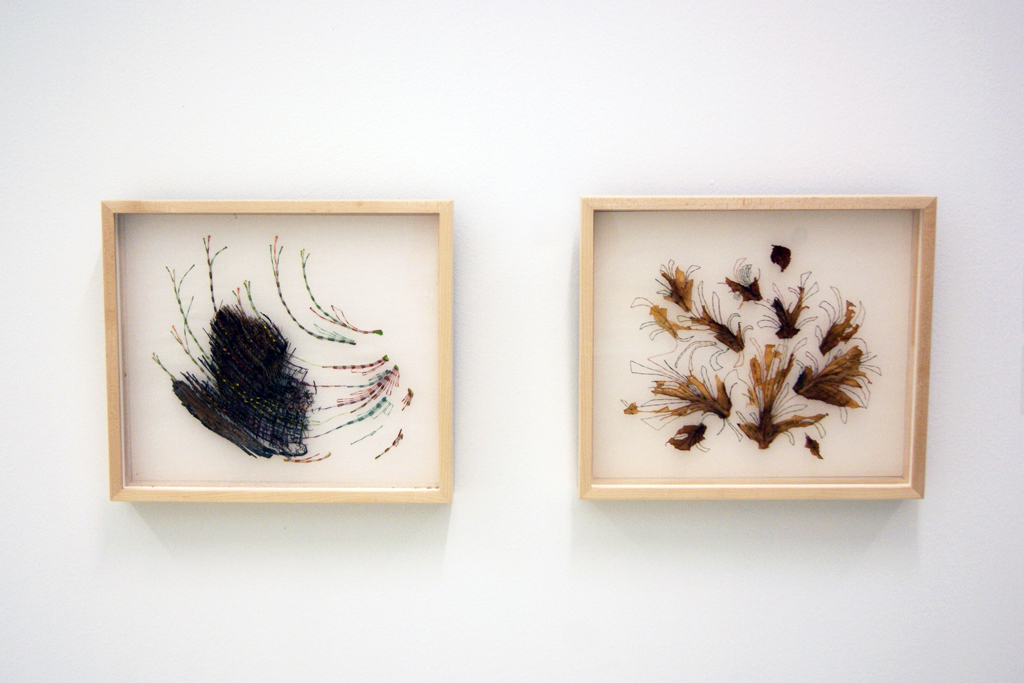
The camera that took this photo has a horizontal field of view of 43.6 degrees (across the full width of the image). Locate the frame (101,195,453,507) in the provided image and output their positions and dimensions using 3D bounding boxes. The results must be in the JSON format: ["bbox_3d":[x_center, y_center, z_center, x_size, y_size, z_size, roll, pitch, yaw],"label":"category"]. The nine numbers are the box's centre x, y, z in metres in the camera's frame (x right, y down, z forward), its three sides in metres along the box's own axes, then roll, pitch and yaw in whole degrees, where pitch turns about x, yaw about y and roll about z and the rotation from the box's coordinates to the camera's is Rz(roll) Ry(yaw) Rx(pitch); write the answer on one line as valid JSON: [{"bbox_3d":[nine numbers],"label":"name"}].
[{"bbox_3d":[-0.275,0.012,1.532,0.410,0.358,0.043,0,7,1],"label":"frame"}]

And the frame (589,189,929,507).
[{"bbox_3d":[0.286,0.009,1.526,0.410,0.358,0.043,0,7,1],"label":"frame"}]

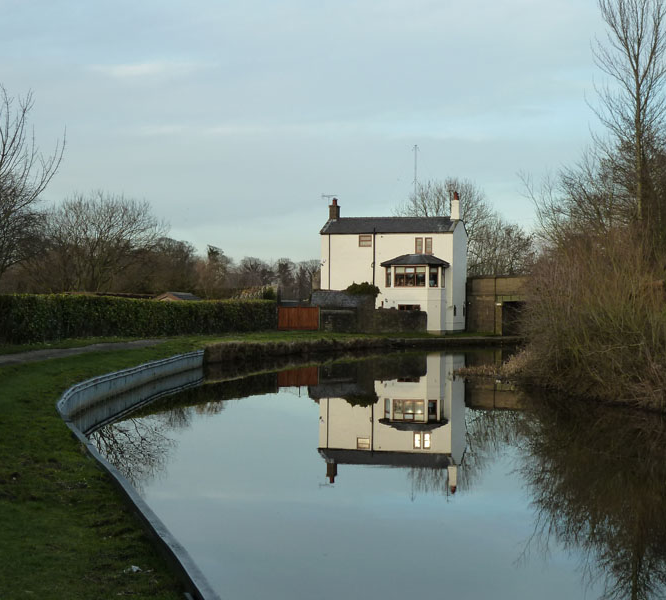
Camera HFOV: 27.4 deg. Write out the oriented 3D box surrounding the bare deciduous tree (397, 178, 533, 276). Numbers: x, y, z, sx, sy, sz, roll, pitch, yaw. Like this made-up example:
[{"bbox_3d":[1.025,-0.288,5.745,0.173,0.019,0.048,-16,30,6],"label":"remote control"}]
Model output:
[{"bbox_3d":[12.372,-4.656,127.931,12.767,13.596,11.500,0,-1,6],"label":"bare deciduous tree"}]

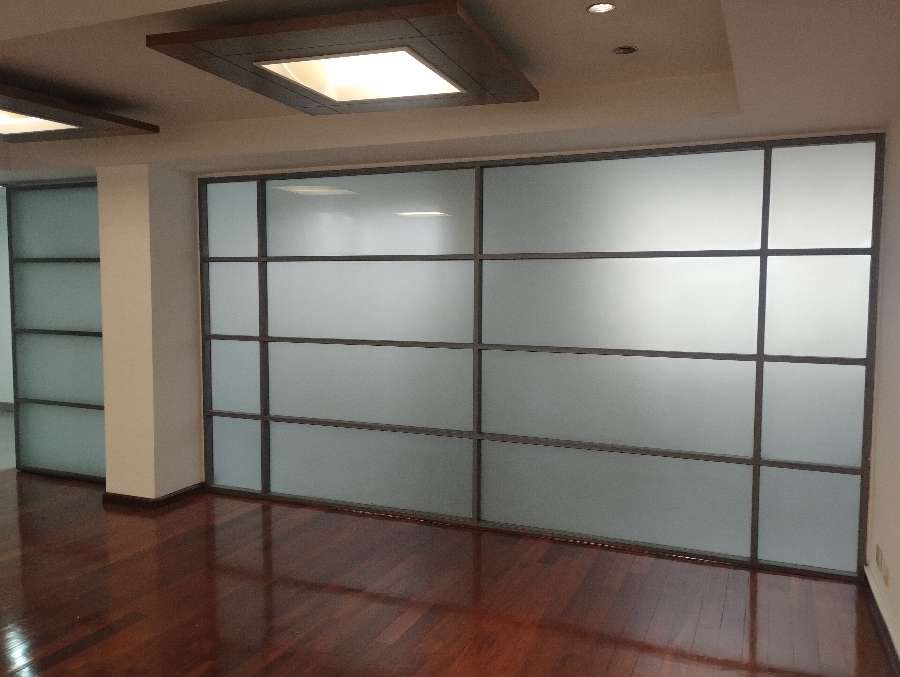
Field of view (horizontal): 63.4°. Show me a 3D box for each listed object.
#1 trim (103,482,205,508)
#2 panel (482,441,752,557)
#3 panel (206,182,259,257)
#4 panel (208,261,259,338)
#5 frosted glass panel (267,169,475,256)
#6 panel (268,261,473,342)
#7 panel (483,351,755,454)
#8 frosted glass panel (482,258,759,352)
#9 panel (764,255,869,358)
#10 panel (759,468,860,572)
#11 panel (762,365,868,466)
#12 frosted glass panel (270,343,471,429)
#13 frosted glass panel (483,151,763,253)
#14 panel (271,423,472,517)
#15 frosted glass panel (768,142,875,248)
[{"bbox_3d":[-2.202,1.151,5.464,0.463,0.071,0.529,2,5,23],"label":"trim"},{"bbox_3d":[0.919,0.920,4.271,1.584,0.527,0.040,2,5,23],"label":"panel"},{"bbox_3d":[-1.584,-0.861,5.322,0.446,0.537,0.038,2,5,23],"label":"panel"},{"bbox_3d":[-1.592,-0.291,5.402,0.449,0.539,0.040,2,5,23],"label":"panel"},{"bbox_3d":[-0.576,-0.832,4.934,1.595,0.541,0.040,2,5,23],"label":"frosted glass panel"},{"bbox_3d":[-0.565,-0.250,4.818,1.563,0.532,0.040,2,5,23],"label":"panel"},{"bbox_3d":[0.921,0.360,4.230,1.584,0.534,0.040,2,5,23],"label":"panel"},{"bbox_3d":[0.958,-0.205,4.332,1.622,0.539,0.040,2,5,23],"label":"frosted glass panel"},{"bbox_3d":[1.899,-0.165,3.776,0.486,0.532,0.040,2,5,23],"label":"panel"},{"bbox_3d":[1.951,0.980,3.971,0.492,0.532,0.038,2,5,23],"label":"panel"},{"bbox_3d":[1.964,0.405,3.952,0.493,0.538,0.040,2,5,23],"label":"panel"},{"bbox_3d":[-0.567,0.308,4.859,1.563,0.534,0.040,2,5,23],"label":"frosted glass panel"},{"bbox_3d":[0.953,-0.777,4.264,1.613,0.537,0.038,2,5,23],"label":"frosted glass panel"},{"bbox_3d":[-0.569,0.869,4.900,1.563,0.527,0.040,2,5,23],"label":"panel"},{"bbox_3d":[1.901,-0.722,3.735,0.486,0.533,0.040,2,5,23],"label":"frosted glass panel"}]

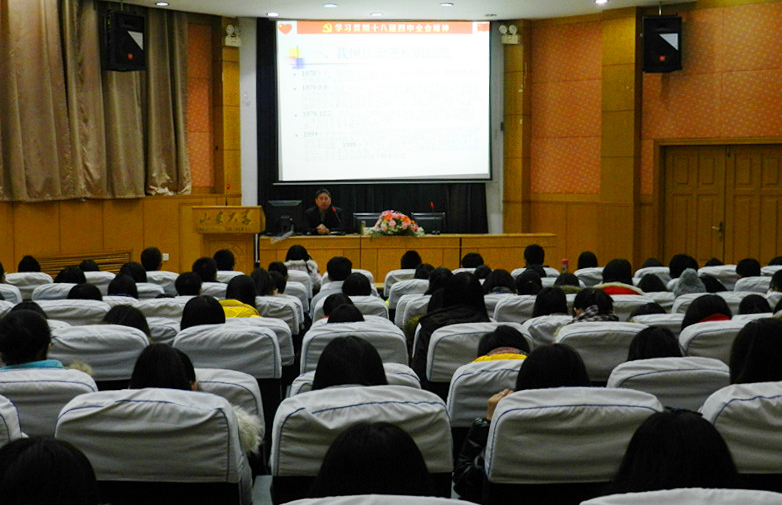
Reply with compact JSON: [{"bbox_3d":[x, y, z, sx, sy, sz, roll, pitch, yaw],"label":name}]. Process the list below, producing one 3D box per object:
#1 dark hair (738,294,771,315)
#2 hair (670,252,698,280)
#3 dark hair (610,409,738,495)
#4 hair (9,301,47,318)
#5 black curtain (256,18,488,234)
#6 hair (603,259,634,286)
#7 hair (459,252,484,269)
[{"bbox_3d":[2.042,0.355,5.840,0.185,0.240,0.220,0,4,-3],"label":"dark hair"},{"bbox_3d":[2.429,0.136,8.630,0.220,0.240,0.230,0,3,-3],"label":"hair"},{"bbox_3d":[0.542,0.426,1.984,0.235,0.250,0.230,0,2,-3],"label":"dark hair"},{"bbox_3d":[-2.017,0.406,5.810,0.200,0.250,0.220,0,5,-2],"label":"hair"},{"bbox_3d":[-0.223,-1.275,12.500,2.750,3.050,0.200,-1,5,-3],"label":"black curtain"},{"bbox_3d":[1.462,0.153,6.714,0.185,0.210,0.210,0,3,-3],"label":"hair"},{"bbox_3d":[0.748,0.119,9.482,0.190,0.220,0.210,0,3,-3],"label":"hair"}]

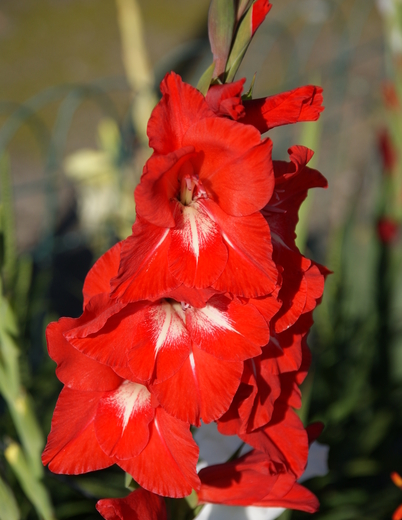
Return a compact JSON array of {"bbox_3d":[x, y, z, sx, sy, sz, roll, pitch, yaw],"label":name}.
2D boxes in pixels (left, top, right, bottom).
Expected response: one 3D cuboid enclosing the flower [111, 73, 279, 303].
[{"bbox_3d":[-0.003,-0.036,1.500,0.084,0.112,0.065,0,11,-2],"label":"flower"}]

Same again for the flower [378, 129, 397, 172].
[{"bbox_3d":[0.161,-0.095,2.600,0.016,0.038,0.018,-2,11,-11],"label":"flower"}]

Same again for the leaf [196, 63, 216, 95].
[{"bbox_3d":[0.003,-0.091,1.530,0.010,0.019,0.007,5,12,24],"label":"leaf"}]

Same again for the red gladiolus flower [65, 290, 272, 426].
[{"bbox_3d":[-0.016,0.046,1.490,0.103,0.078,0.065,1,11,5],"label":"red gladiolus flower"}]

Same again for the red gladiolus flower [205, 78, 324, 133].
[{"bbox_3d":[0.032,-0.079,1.530,0.058,0.027,0.032,5,12,23],"label":"red gladiolus flower"}]

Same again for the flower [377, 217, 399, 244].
[{"bbox_3d":[0.161,-0.025,2.600,0.019,0.025,0.020,1,11,6],"label":"flower"}]

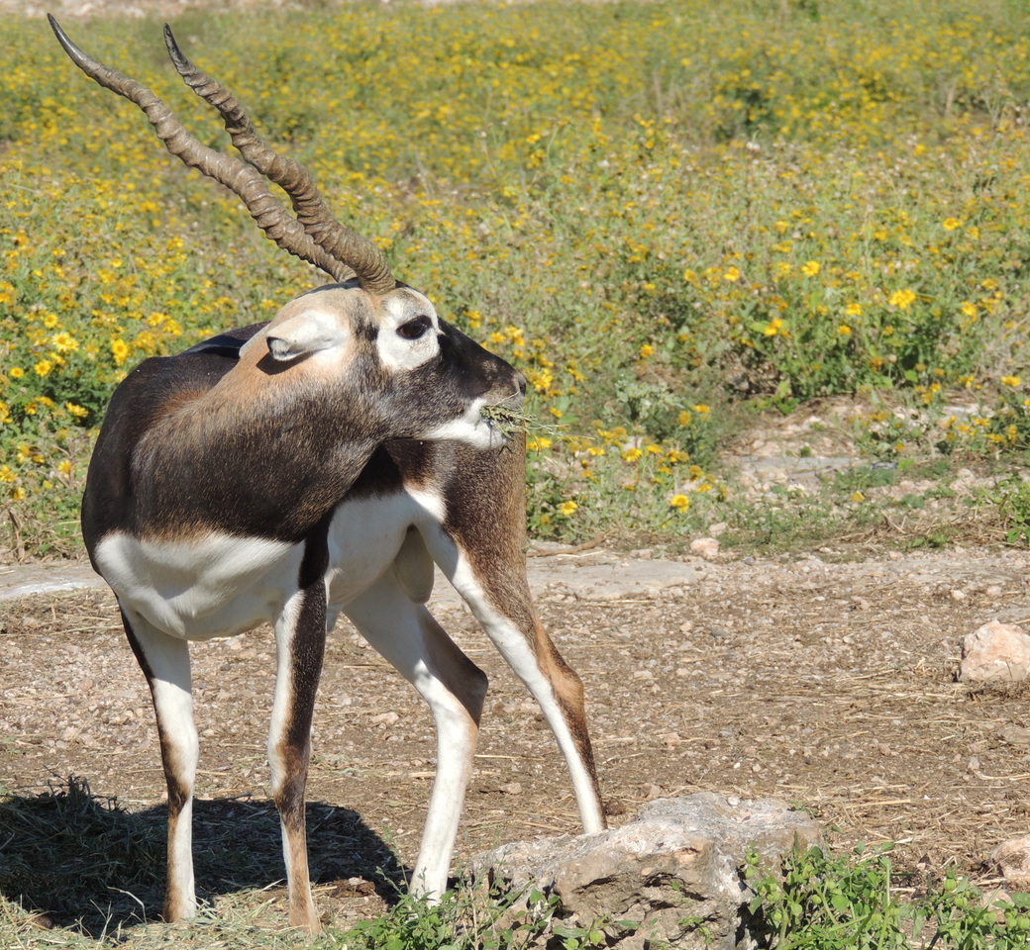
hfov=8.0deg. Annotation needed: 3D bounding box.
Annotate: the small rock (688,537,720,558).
[{"bbox_3d":[0.347,0.134,13.446,0.058,0.036,0.046,0,6,0],"label":"small rock"}]

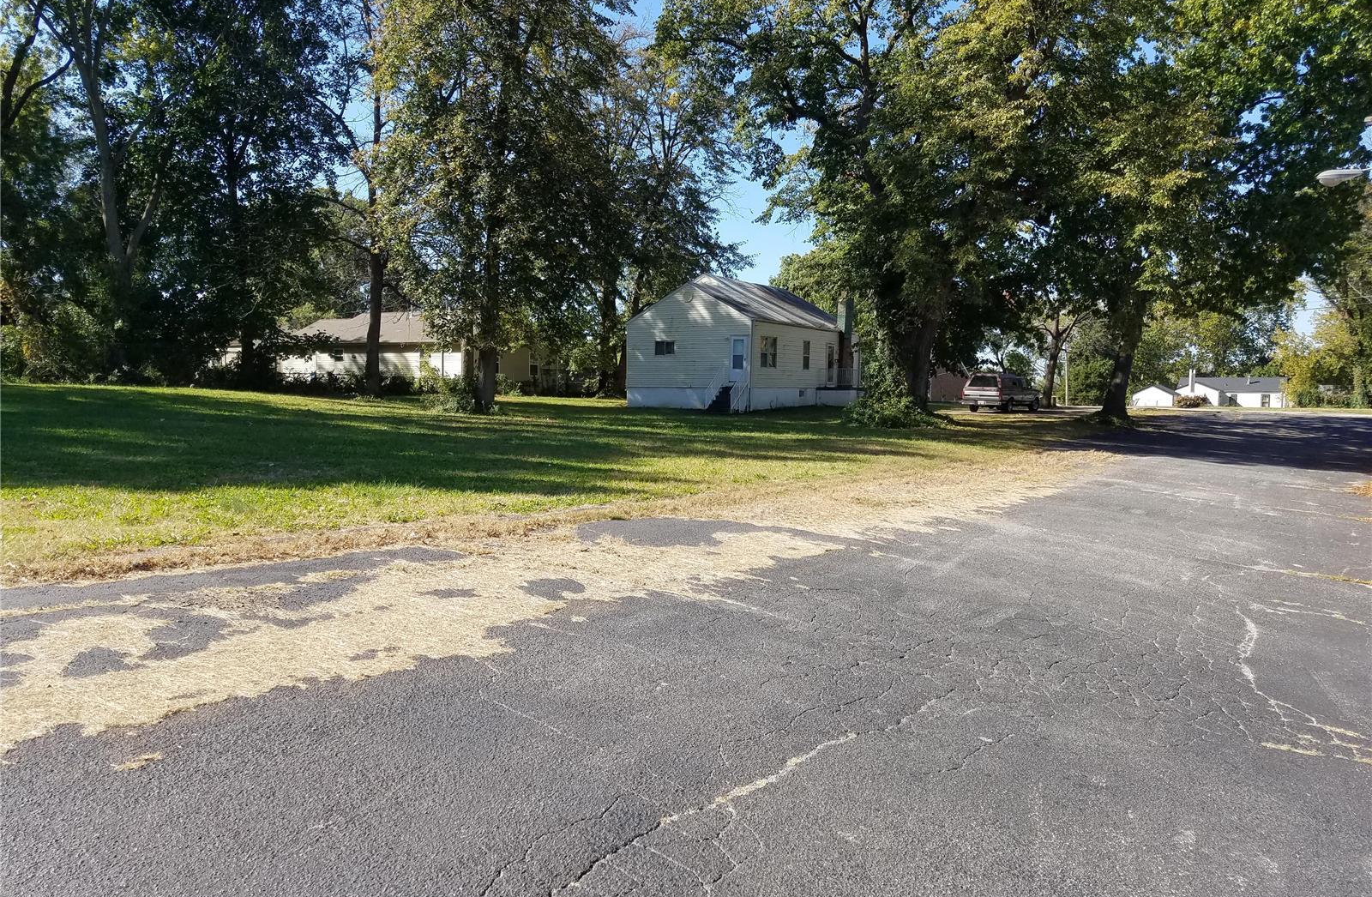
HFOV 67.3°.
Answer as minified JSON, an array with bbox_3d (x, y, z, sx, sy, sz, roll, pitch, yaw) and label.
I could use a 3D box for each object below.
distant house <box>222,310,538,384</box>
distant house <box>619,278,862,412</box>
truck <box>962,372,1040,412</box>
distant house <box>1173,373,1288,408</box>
[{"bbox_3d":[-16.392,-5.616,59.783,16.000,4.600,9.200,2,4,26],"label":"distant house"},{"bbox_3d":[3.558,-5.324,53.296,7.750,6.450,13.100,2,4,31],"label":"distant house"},{"bbox_3d":[16.304,-2.871,53.121,2.030,1.940,5.400,2,4,36],"label":"truck"},{"bbox_3d":[78.211,-8.023,147.776,13.800,4.700,9.500,3,4,38],"label":"distant house"}]

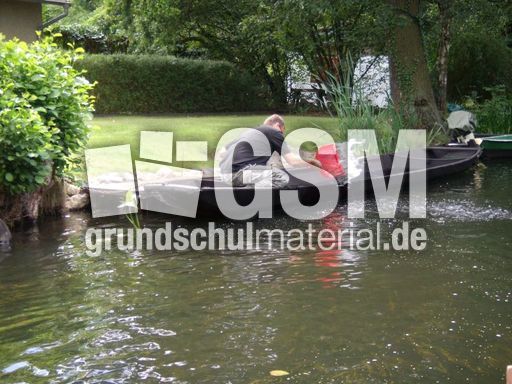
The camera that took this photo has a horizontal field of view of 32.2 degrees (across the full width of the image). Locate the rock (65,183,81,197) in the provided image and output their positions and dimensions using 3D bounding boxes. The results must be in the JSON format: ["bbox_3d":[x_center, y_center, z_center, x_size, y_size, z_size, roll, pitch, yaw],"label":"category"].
[{"bbox_3d":[-1.902,-0.026,9.200,0.180,0.140,0.160,-1,6,-12],"label":"rock"}]

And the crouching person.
[{"bbox_3d":[0.148,-0.403,9.050,0.900,0.800,0.580,-5,9,-34],"label":"crouching person"}]

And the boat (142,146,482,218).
[{"bbox_3d":[0.827,-0.118,9.993,1.357,0.396,5.501,6,10,41],"label":"boat"}]

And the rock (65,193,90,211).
[{"bbox_3d":[-1.730,0.088,8.650,0.235,0.170,0.190,0,7,0],"label":"rock"}]

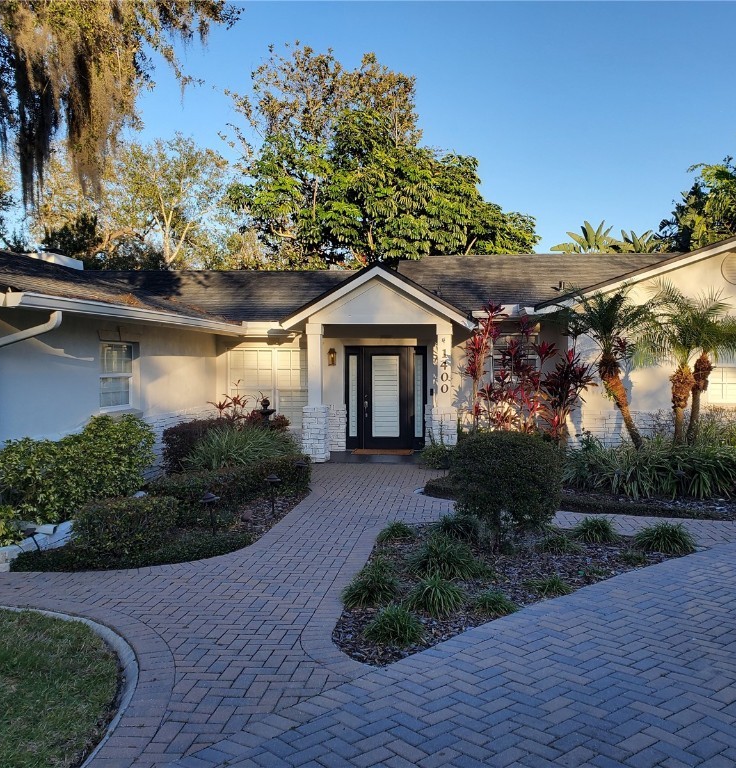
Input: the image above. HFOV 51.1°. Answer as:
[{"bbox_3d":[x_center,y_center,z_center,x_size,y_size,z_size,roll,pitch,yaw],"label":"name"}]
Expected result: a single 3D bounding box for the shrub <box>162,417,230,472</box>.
[{"bbox_3d":[-2.781,1.016,12.546,1.200,0.900,1.150,0,2,5],"label":"shrub"}]

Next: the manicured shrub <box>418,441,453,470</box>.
[{"bbox_3d":[1.225,1.179,13.553,0.660,0.500,0.620,0,2,5],"label":"manicured shrub"}]

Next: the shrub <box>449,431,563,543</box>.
[{"bbox_3d":[1.317,0.977,7.391,1.080,1.100,1.060,0,2,5],"label":"shrub"}]

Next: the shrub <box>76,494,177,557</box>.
[{"bbox_3d":[-2.445,1.364,7.756,1.050,0.500,0.850,0,2,5],"label":"shrub"}]

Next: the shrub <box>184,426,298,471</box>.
[{"bbox_3d":[-2.031,1.088,12.349,1.800,0.750,1.250,0,2,5],"label":"shrub"}]

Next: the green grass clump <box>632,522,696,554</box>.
[{"bbox_3d":[2.720,1.365,7.055,0.580,0.290,0.550,0,2,5],"label":"green grass clump"}]

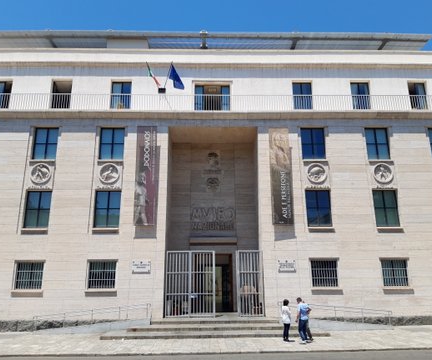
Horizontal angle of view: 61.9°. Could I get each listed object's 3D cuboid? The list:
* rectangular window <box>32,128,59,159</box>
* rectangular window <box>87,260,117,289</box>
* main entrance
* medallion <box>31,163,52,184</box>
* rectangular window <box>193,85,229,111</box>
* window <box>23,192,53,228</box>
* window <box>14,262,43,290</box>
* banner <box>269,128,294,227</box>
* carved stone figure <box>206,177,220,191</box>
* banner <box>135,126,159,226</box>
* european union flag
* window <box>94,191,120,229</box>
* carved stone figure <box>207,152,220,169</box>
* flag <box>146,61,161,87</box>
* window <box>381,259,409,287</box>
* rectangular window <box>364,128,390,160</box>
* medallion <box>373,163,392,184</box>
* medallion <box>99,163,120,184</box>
[{"bbox_3d":[-9.381,-1.970,19.896,1.310,1.871,0.220,0,-14,-1],"label":"rectangular window"},{"bbox_3d":[-5.936,4.985,18.841,1.455,1.415,0.200,0,-14,-1],"label":"rectangular window"},{"bbox_3d":[-0.057,5.236,18.325,5.056,3.250,0.500,0,-14,-1],"label":"main entrance"},{"bbox_3d":[-9.639,-0.366,19.895,1.113,1.183,0.180,0,-14,-1],"label":"medallion"},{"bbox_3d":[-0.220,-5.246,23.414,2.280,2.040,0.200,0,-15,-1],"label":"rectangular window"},{"bbox_3d":[-9.663,1.613,19.607,1.369,2.043,0.200,0,-14,-1],"label":"window"},{"bbox_3d":[-9.365,4.776,18.105,1.492,1.434,0.220,0,-14,-1],"label":"window"},{"bbox_3d":[3.541,-0.258,19.495,1.084,5.385,0.100,1,-14,-6],"label":"banner"},{"bbox_3d":[-0.143,0.262,22.955,0.860,0.960,0.250,0,-15,-1],"label":"carved stone figure"},{"bbox_3d":[-3.760,-0.297,19.378,1.082,5.497,0.080,0,-14,-1],"label":"banner"},{"bbox_3d":[-2.120,-5.565,19.356,0.857,1.677,0.450,0,-14,-1],"label":"european union flag"},{"bbox_3d":[-5.910,1.620,19.681,1.425,2.051,0.200,0,-14,-1],"label":"window"},{"bbox_3d":[-0.136,-1.185,21.852,0.818,1.016,0.200,0,-14,-1],"label":"carved stone figure"},{"bbox_3d":[-3.498,-5.864,20.257,0.756,1.529,0.450,0,-14,-1],"label":"flag"},{"bbox_3d":[9.655,5.043,19.447,1.420,1.370,0.200,0,-15,-1],"label":"window"},{"bbox_3d":[9.404,-2.099,20.918,1.339,1.926,0.200,0,-14,-1],"label":"rectangular window"},{"bbox_3d":[9.447,-0.373,20.282,1.148,1.206,0.180,0,-14,-1],"label":"medallion"},{"bbox_3d":[-5.987,-0.355,20.390,1.160,1.210,0.200,0,-15,-1],"label":"medallion"}]

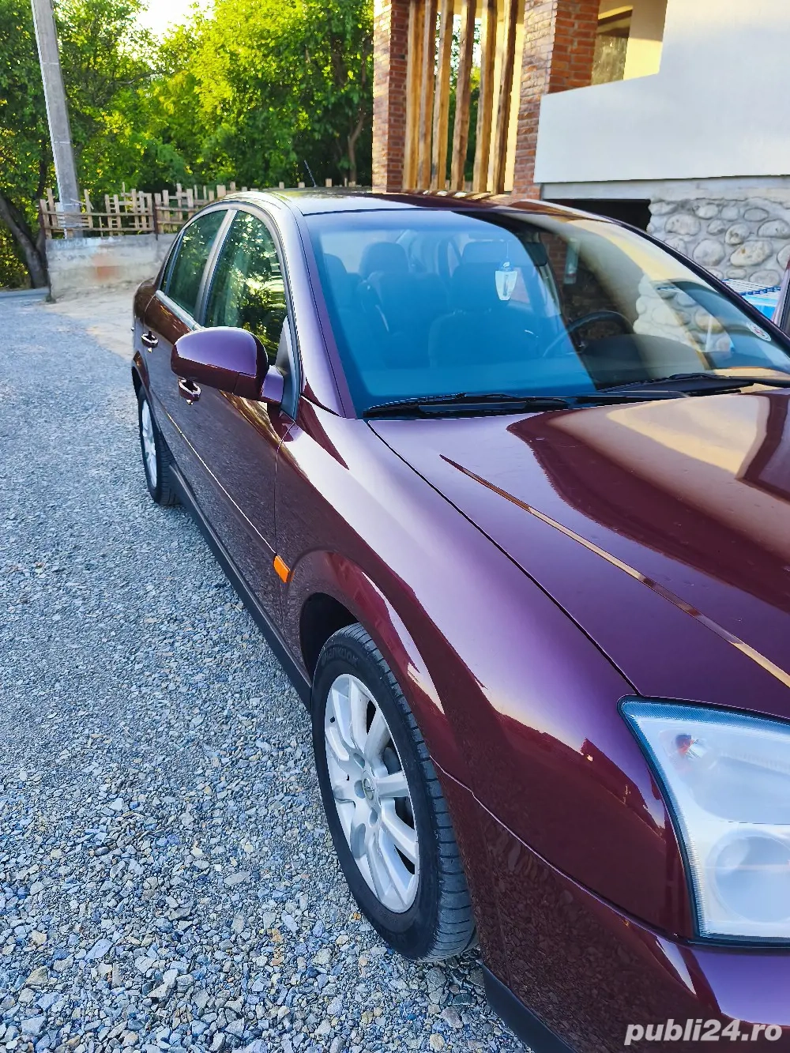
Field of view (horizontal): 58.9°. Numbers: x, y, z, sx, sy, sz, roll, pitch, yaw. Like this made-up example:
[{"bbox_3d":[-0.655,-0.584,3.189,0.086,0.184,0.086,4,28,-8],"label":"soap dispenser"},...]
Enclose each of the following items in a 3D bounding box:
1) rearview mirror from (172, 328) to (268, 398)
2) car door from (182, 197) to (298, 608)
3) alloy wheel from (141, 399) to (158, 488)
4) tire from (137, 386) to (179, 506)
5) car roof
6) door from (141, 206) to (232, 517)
[{"bbox_3d":[-0.417,-0.399,1.684,0.220,0.165,0.150,-7,24,-26],"label":"rearview mirror"},{"bbox_3d":[-0.397,-0.404,2.020,0.260,1.005,1.190,-7,24,-26],"label":"car door"},{"bbox_3d":[-1.190,-0.433,3.634,0.185,0.444,0.444,-7,24,-26],"label":"alloy wheel"},{"bbox_3d":[-1.185,-0.435,3.636,0.215,0.633,0.636,-7,24,-26],"label":"tire"},{"bbox_3d":[-0.034,-1.247,2.821,1.180,0.125,1.410,-7,24,-26],"label":"car roof"},{"bbox_3d":[-0.815,-0.728,2.804,0.270,1.015,0.900,-7,24,-26],"label":"door"}]

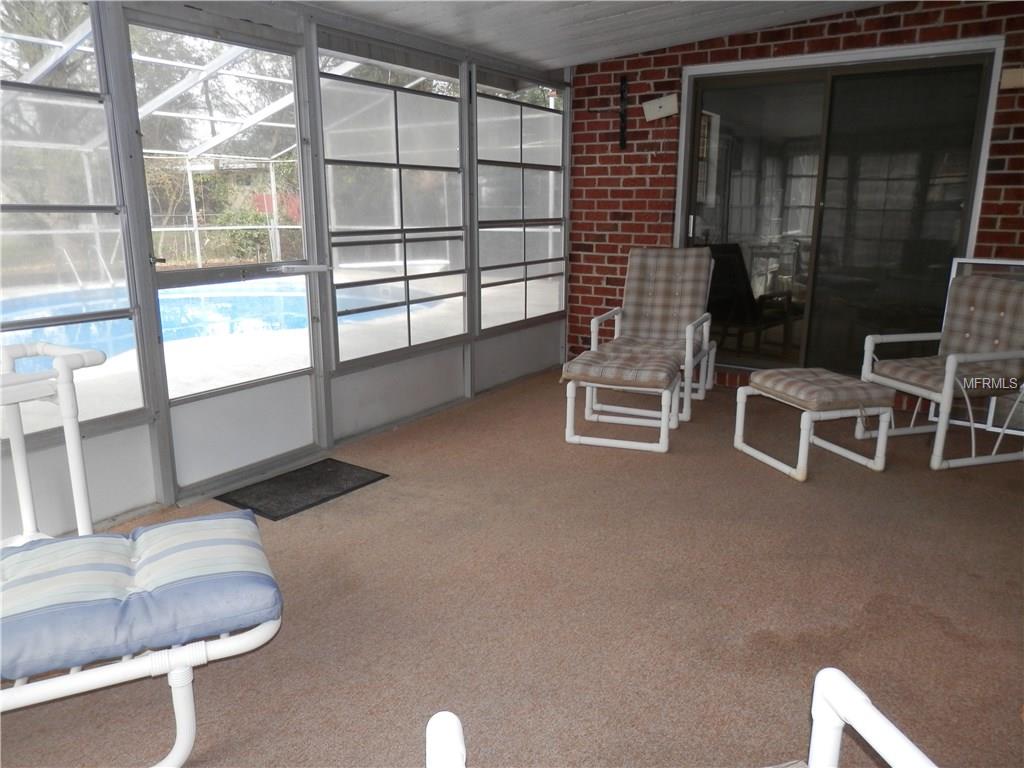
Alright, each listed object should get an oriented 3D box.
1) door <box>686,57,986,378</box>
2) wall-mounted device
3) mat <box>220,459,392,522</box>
[{"bbox_3d":[2.059,-1.062,5.015,1.782,2.066,0.100,9,16,31],"label":"door"},{"bbox_3d":[1.080,-1.997,5.354,0.252,0.132,0.040,-5,9,34],"label":"wall-mounted device"},{"bbox_3d":[-1.004,0.493,3.599,0.445,0.010,0.683,10,17,36],"label":"mat"}]

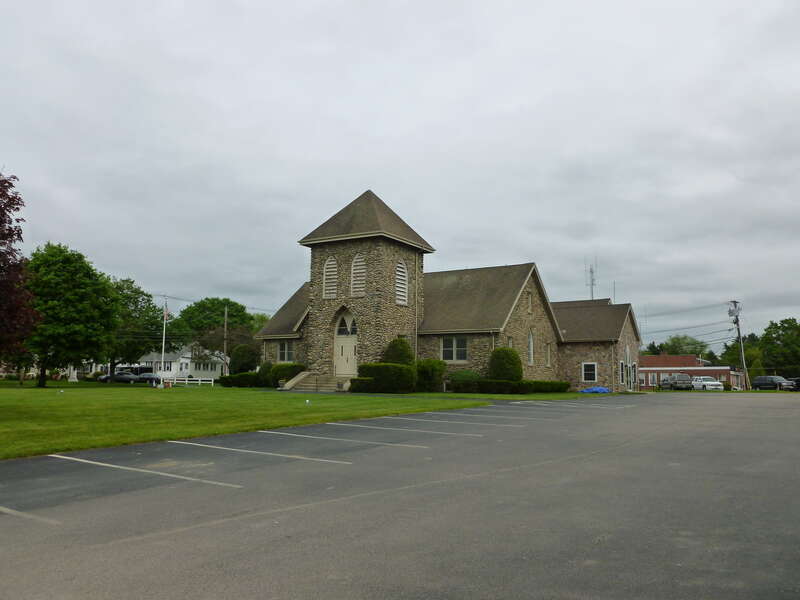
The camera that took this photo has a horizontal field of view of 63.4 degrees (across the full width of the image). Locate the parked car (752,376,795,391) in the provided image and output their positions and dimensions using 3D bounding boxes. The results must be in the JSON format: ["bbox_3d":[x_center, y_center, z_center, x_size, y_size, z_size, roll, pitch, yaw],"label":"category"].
[{"bbox_3d":[47.399,10.558,82.093,1.950,1.780,4.900,2,-6,-16],"label":"parked car"}]

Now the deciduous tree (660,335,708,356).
[{"bbox_3d":[58.477,12.364,132.512,9.000,9.800,9.000,0,-6,0],"label":"deciduous tree"}]

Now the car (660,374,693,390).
[{"bbox_3d":[31.794,9.595,74.396,1.920,1.900,4.900,-1,-7,7],"label":"car"}]

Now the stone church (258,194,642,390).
[{"bbox_3d":[4.285,0.568,51.084,23.660,12.830,32.640,-4,-8,30],"label":"stone church"}]

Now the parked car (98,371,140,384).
[{"bbox_3d":[-34.542,9.606,79.576,4.850,1.460,1.830,4,-7,-32],"label":"parked car"}]

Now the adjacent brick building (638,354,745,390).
[{"bbox_3d":[38.377,9.998,90.386,17.000,5.000,13.000,-4,-8,30],"label":"adjacent brick building"}]

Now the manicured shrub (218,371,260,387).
[{"bbox_3d":[-12.026,5.974,48.557,4.000,1.100,1.300,-3,-7,30],"label":"manicured shrub"}]

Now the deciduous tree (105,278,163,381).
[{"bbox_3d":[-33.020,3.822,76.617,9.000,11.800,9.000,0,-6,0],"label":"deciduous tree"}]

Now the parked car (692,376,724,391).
[{"bbox_3d":[35.711,9.755,74.882,1.830,1.720,4.600,0,-7,4],"label":"parked car"}]

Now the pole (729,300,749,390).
[{"bbox_3d":[40.233,5.447,76.415,1.500,10.630,1.200,-7,-8,29],"label":"pole"}]

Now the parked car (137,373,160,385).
[{"bbox_3d":[-32.831,10.058,83.075,4.600,1.440,1.800,-2,-6,21],"label":"parked car"}]

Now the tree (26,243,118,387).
[{"bbox_3d":[-23.165,1.001,45.643,6.300,10.240,6.300,4,-8,-27],"label":"tree"}]

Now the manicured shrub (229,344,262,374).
[{"bbox_3d":[-12.106,5.173,50.314,2.800,3.420,2.800,2,-7,-13],"label":"manicured shrub"}]

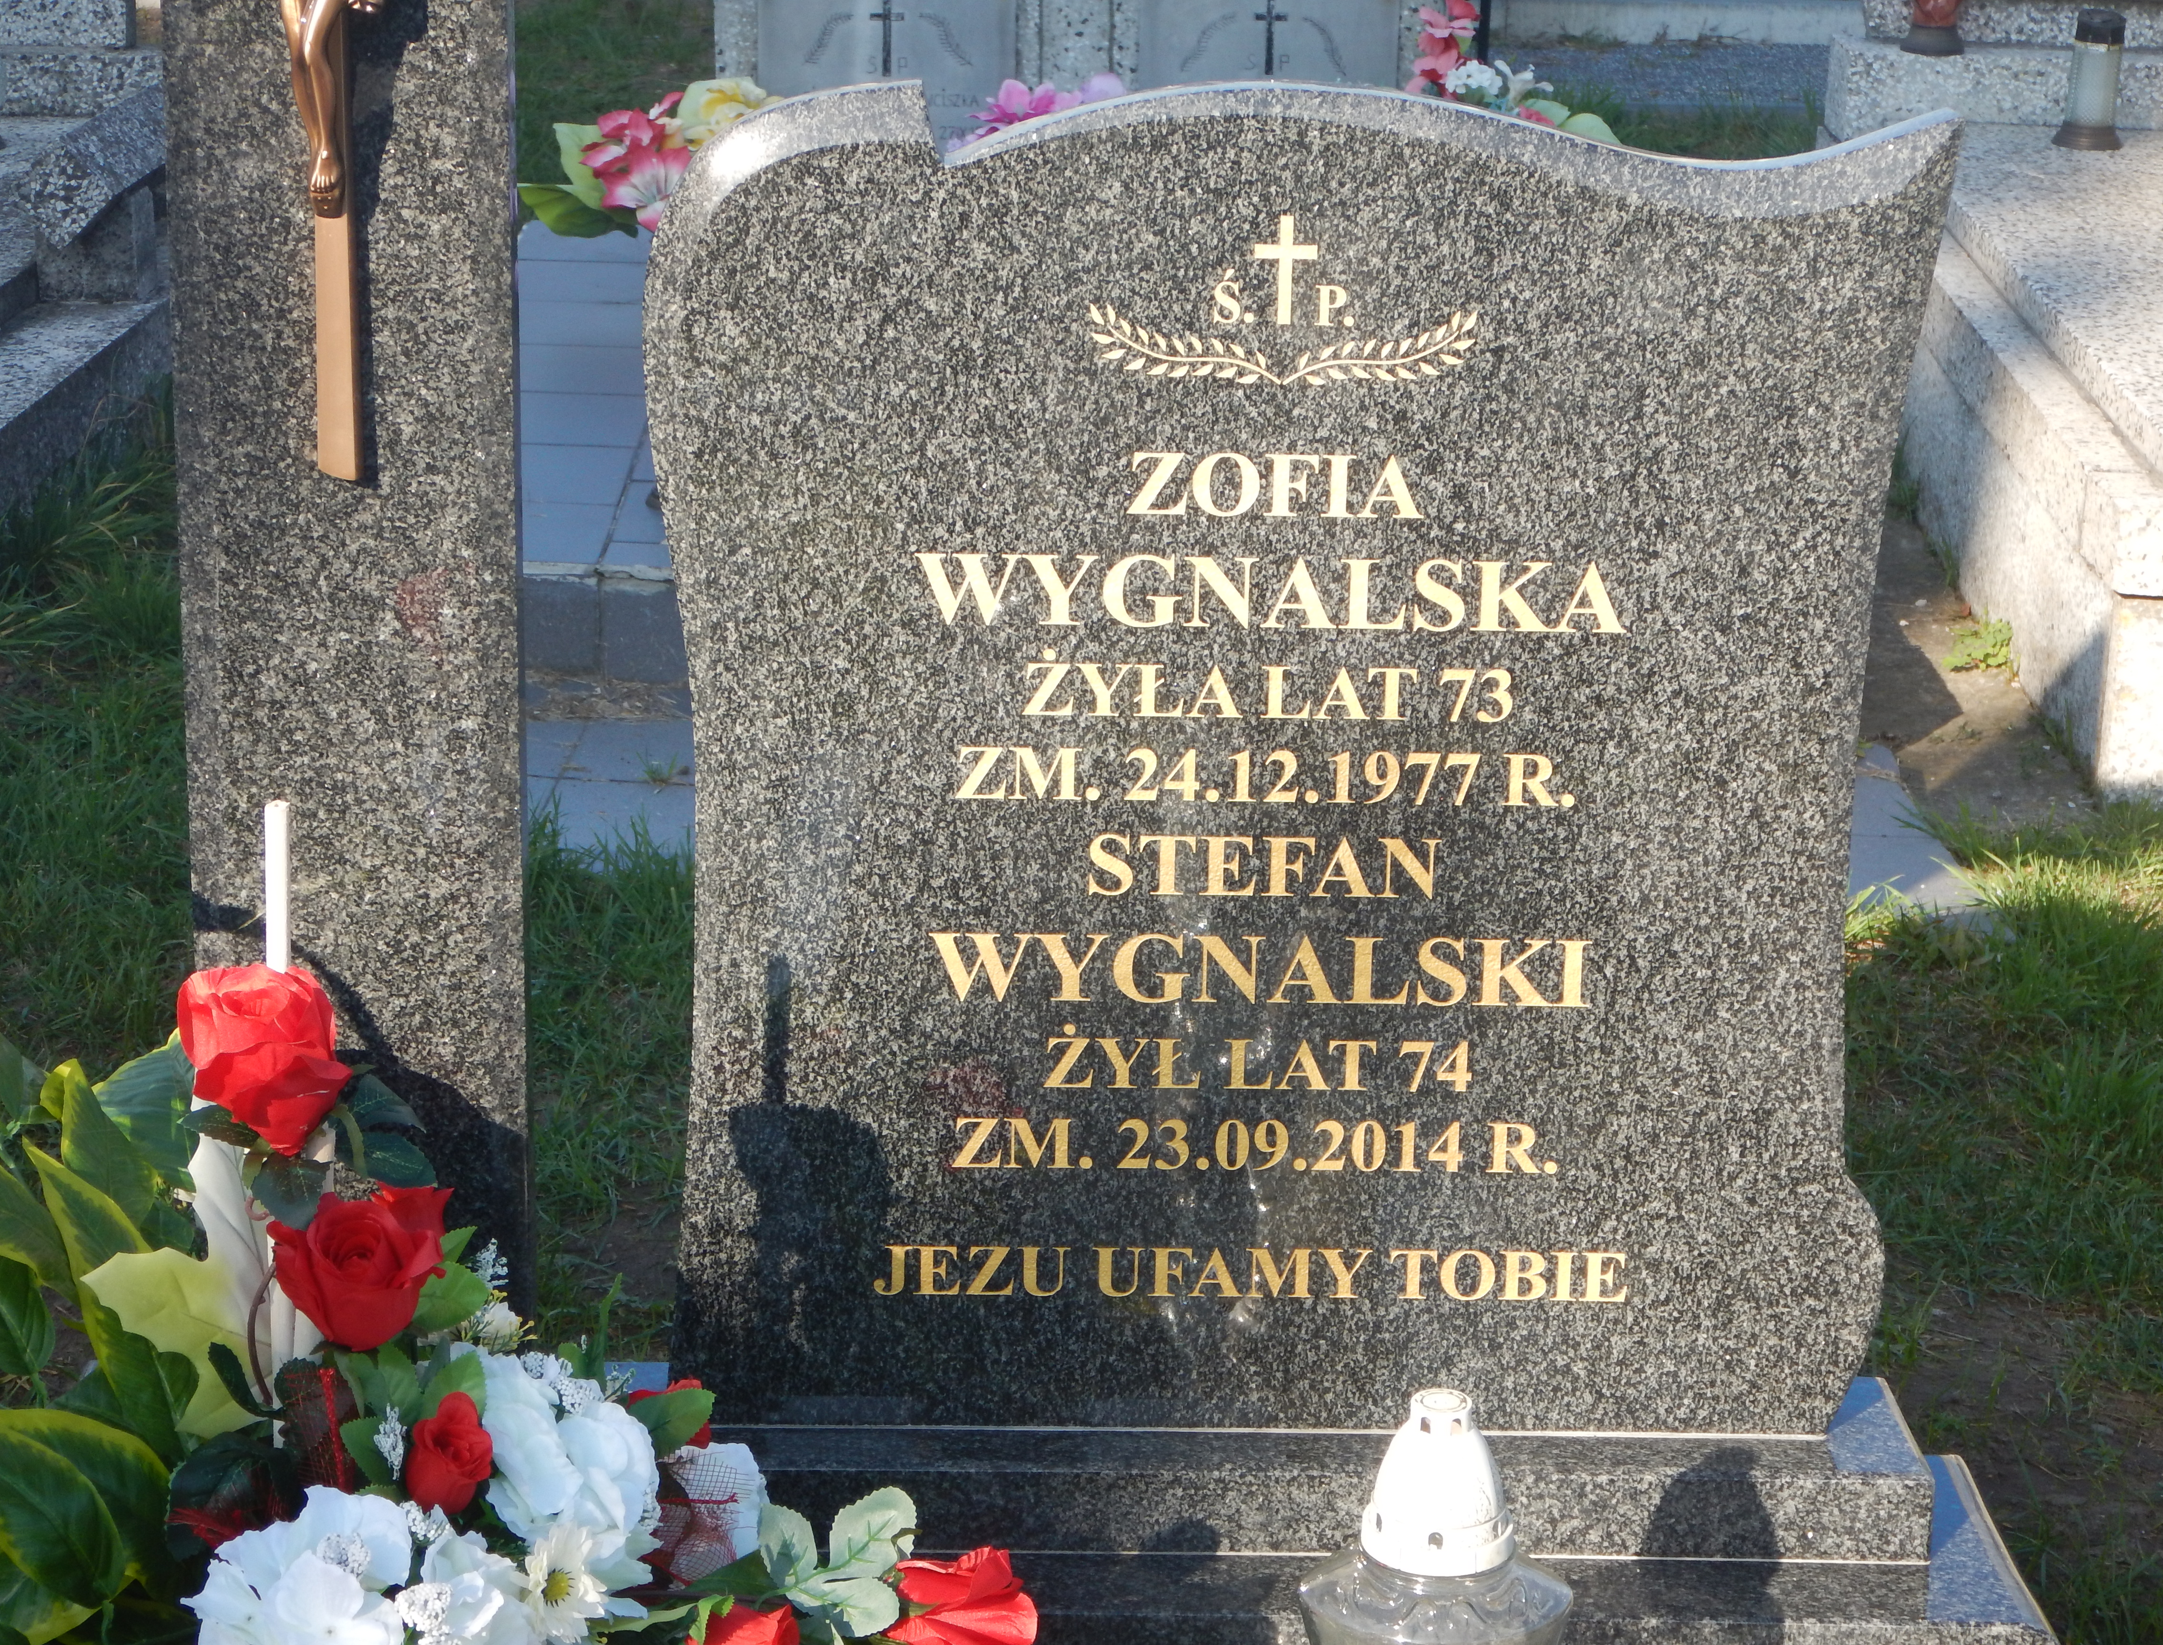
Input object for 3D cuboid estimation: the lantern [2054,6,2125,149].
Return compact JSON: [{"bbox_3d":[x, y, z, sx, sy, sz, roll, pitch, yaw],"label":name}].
[{"bbox_3d":[1.432,-1.051,6.450,0.099,0.187,0.099,2,18,0],"label":"lantern"}]

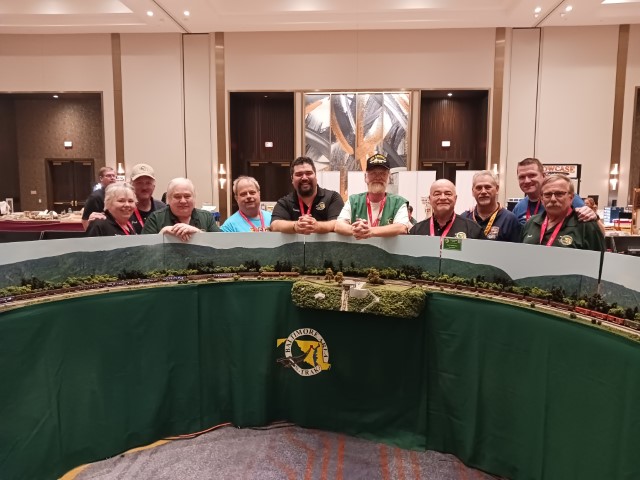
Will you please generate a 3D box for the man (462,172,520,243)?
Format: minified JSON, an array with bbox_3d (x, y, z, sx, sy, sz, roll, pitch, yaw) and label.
[{"bbox_3d":[1.161,0.329,3.505,0.520,1.680,0.360,3,7,25],"label":"man"}]

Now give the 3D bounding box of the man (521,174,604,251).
[{"bbox_3d":[1.493,0.385,3.129,0.540,1.650,0.380,6,8,43],"label":"man"}]

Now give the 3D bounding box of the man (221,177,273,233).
[{"bbox_3d":[-0.542,0.298,3.834,0.530,1.660,0.380,-2,6,-16],"label":"man"}]

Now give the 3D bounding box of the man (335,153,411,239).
[{"bbox_3d":[0.404,0.265,3.700,0.550,1.760,0.480,1,6,4],"label":"man"}]

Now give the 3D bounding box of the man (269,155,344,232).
[{"bbox_3d":[-0.093,0.271,3.731,0.560,1.740,0.480,0,6,-1],"label":"man"}]

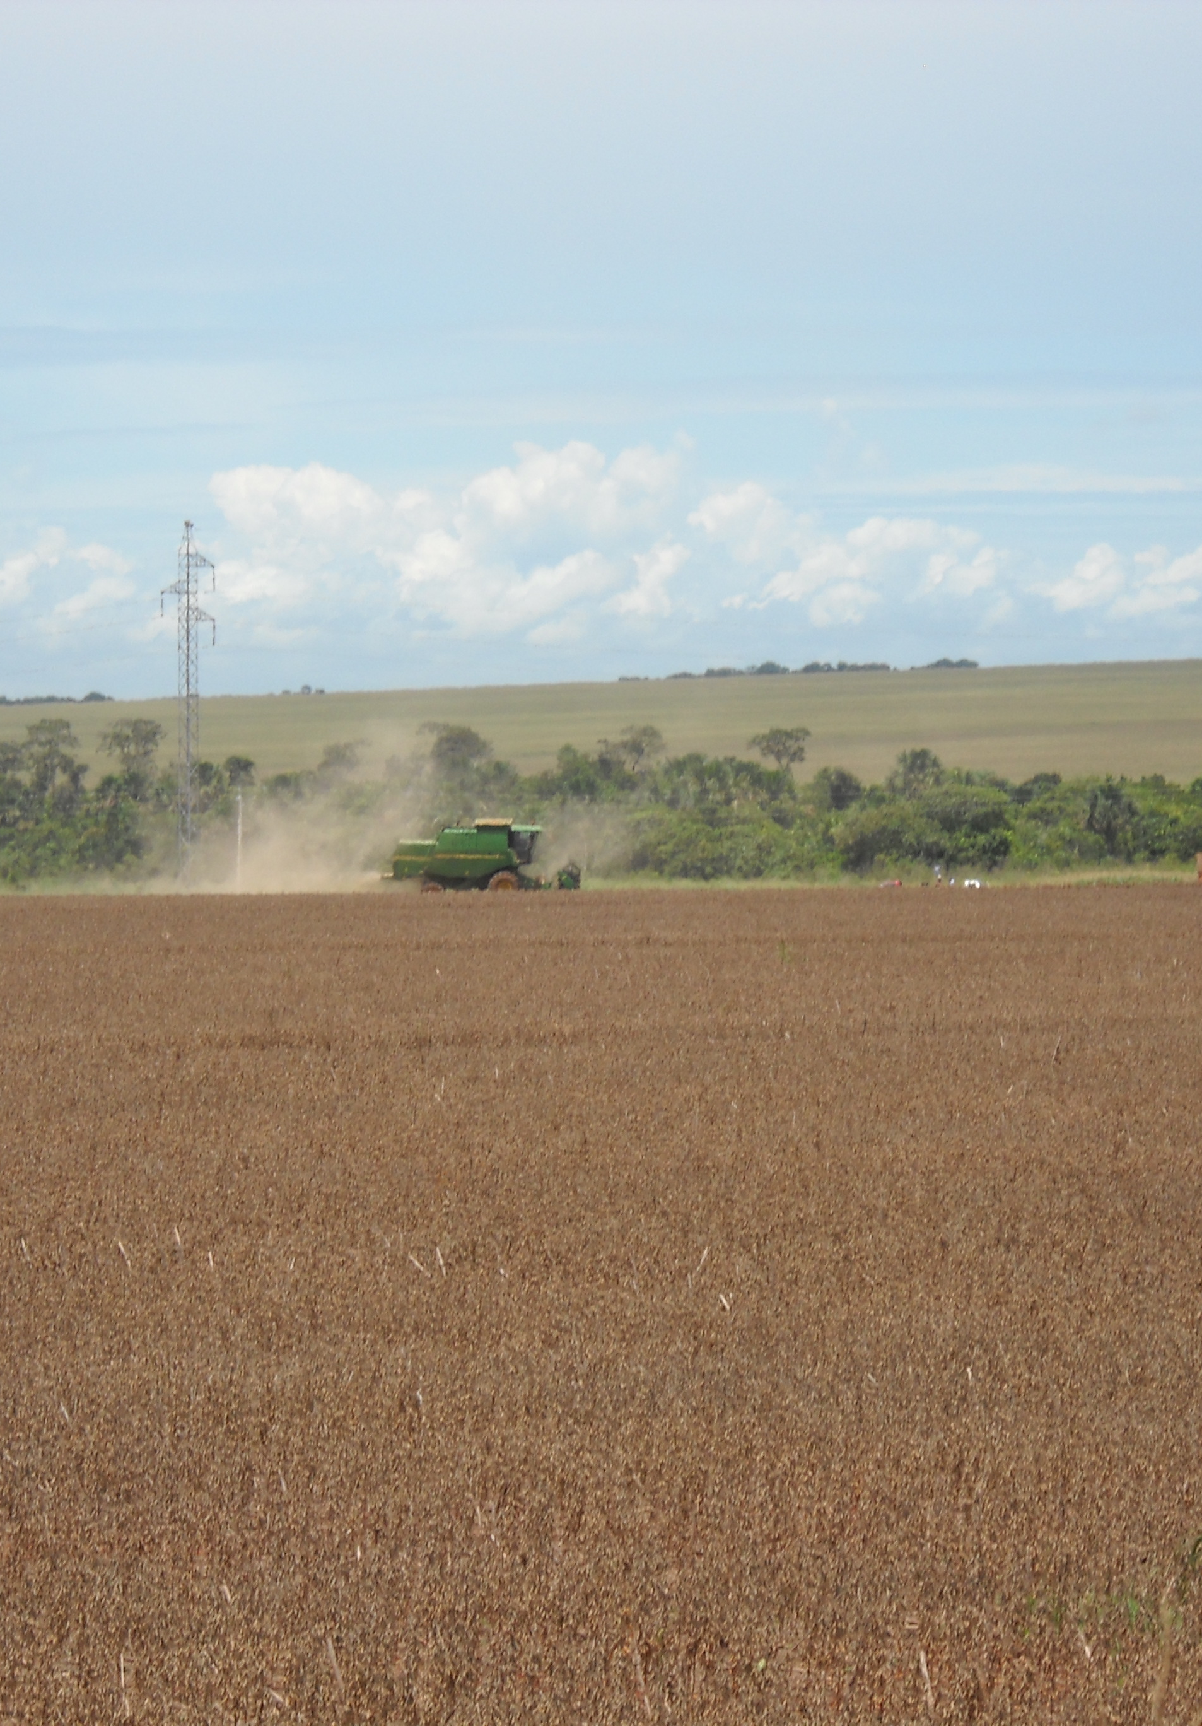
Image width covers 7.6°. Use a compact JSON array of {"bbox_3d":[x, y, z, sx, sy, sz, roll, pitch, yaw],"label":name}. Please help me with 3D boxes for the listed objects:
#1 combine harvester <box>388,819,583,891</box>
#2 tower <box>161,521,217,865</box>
[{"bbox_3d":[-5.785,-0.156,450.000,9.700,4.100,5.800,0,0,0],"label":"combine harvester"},{"bbox_3d":[-30.961,-12.131,680.000,5.200,27.200,1.300,0,0,-40],"label":"tower"}]

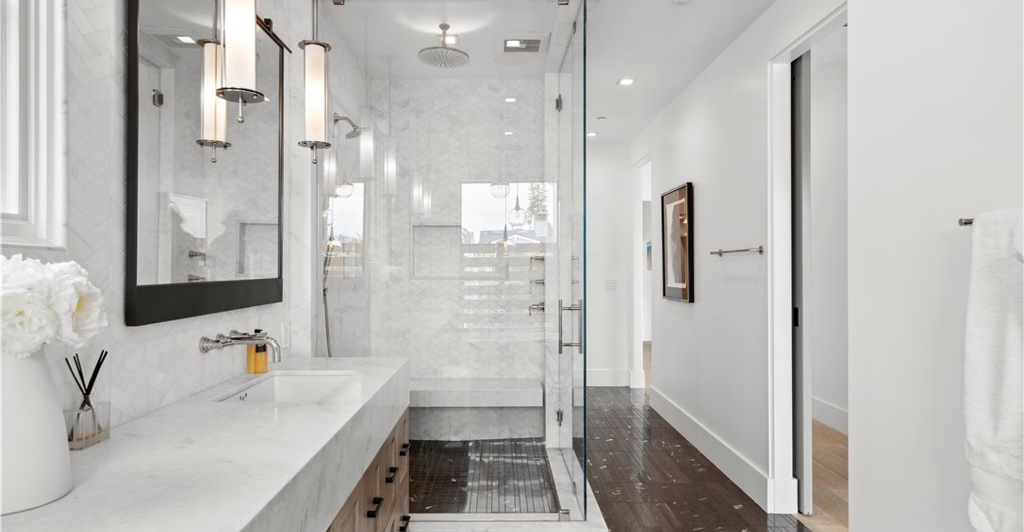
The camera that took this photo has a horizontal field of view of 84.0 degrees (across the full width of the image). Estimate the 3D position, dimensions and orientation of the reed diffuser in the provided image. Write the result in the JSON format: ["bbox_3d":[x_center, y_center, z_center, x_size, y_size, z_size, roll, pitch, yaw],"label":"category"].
[{"bbox_3d":[-1.035,0.321,1.385,0.070,0.220,0.120,0,0,-1],"label":"reed diffuser"}]

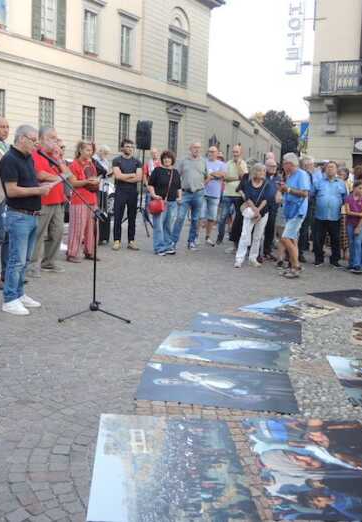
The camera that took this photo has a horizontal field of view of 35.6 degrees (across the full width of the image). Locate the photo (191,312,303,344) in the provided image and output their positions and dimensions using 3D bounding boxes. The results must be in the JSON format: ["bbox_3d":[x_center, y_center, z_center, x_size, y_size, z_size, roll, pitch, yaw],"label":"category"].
[{"bbox_3d":[0.625,0.601,5.227,1.000,0.010,0.700,5,9,10],"label":"photo"}]

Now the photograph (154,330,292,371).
[{"bbox_3d":[0.353,0.698,4.526,1.000,0.010,0.700,5,9,9],"label":"photograph"}]

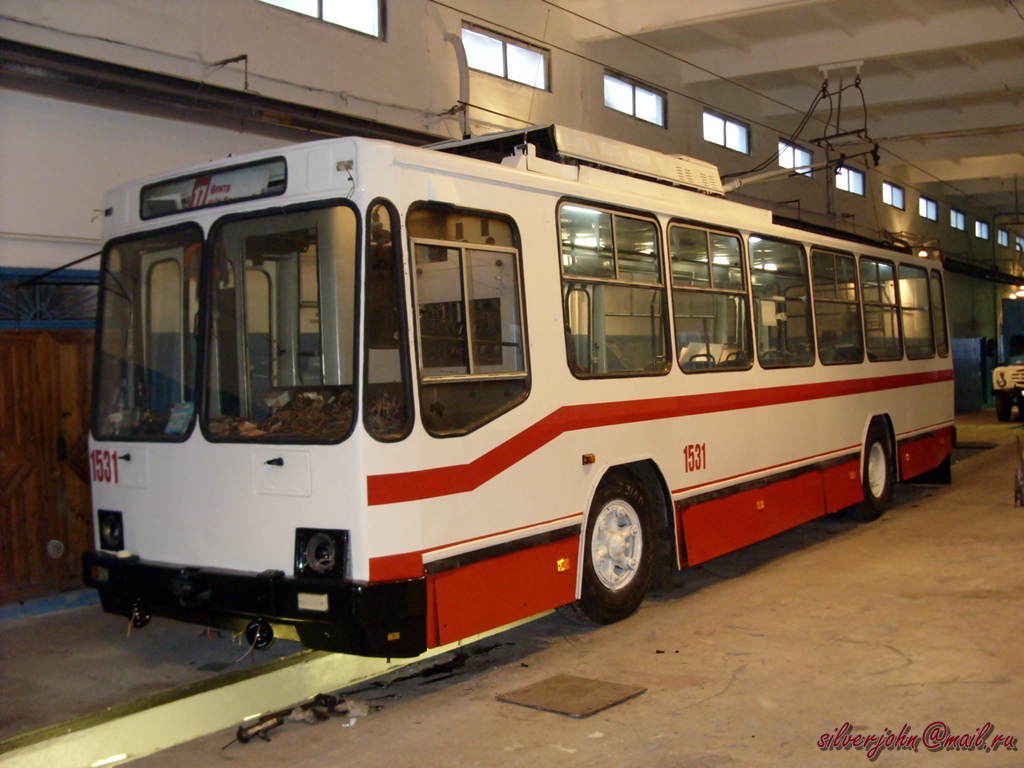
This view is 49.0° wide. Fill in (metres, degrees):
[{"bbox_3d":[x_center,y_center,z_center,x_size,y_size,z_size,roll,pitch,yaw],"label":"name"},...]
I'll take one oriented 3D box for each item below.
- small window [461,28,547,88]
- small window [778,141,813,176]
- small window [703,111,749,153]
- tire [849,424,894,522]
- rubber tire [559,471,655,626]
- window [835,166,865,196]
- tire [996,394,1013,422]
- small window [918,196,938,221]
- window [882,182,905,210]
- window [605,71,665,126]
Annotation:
[{"bbox_3d":[-0.073,-3.811,13.220,0.120,0.460,1.700,-2,1,35],"label":"small window"},{"bbox_3d":[5.312,-4.173,21.006,0.120,0.460,1.700,-2,1,35],"label":"small window"},{"bbox_3d":[3.510,-4.090,18.403,0.120,0.460,1.700,-2,1,35],"label":"small window"},{"bbox_3d":[3.914,0.897,12.548,0.310,1.050,1.050,-2,1,35],"label":"tire"},{"bbox_3d":[0.594,1.097,7.752,0.290,1.050,1.050,-2,1,35],"label":"rubber tire"},{"bbox_3d":[7.098,-4.249,23.587,0.120,0.460,1.700,-2,1,35],"label":"window"},{"bbox_3d":[11.626,0.402,26.499,0.270,0.980,0.980,-2,1,35],"label":"tire"},{"bbox_3d":[10.627,-4.439,28.687,0.120,0.460,1.700,-2,1,35],"label":"small window"},{"bbox_3d":[8.884,-4.372,26.169,0.120,0.460,1.700,-2,1,35],"label":"window"},{"bbox_3d":[1.734,-3.982,15.834,0.120,0.460,1.700,-2,1,35],"label":"window"}]

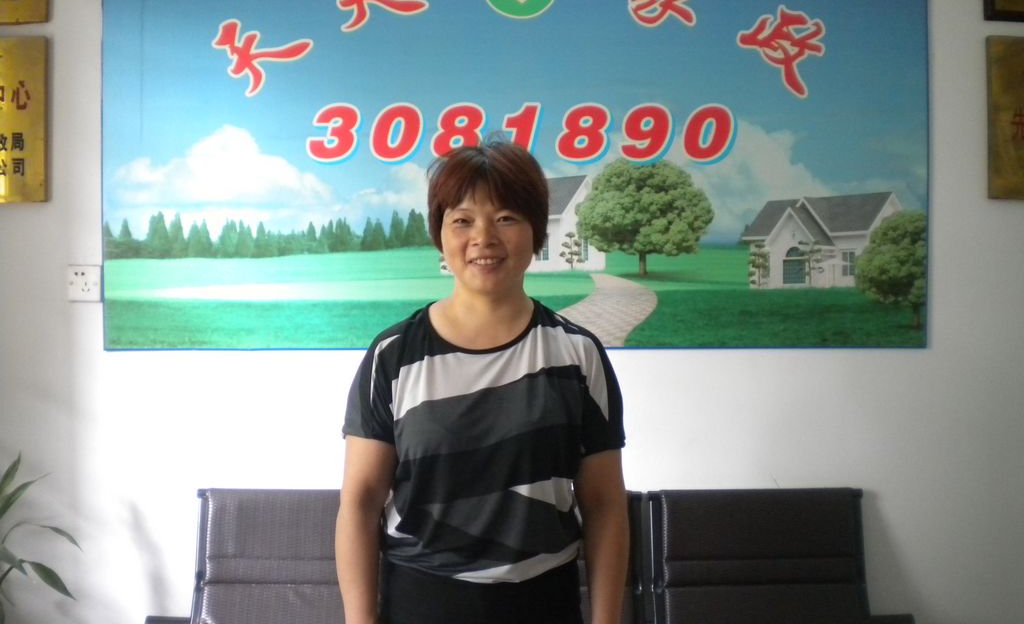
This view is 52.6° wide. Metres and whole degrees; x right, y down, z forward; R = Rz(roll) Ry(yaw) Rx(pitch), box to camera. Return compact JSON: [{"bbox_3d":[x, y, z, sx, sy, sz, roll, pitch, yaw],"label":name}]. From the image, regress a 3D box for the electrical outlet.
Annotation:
[{"bbox_3d":[-1.019,-0.068,2.470,0.086,0.086,0.012,0,-1,0],"label":"electrical outlet"}]

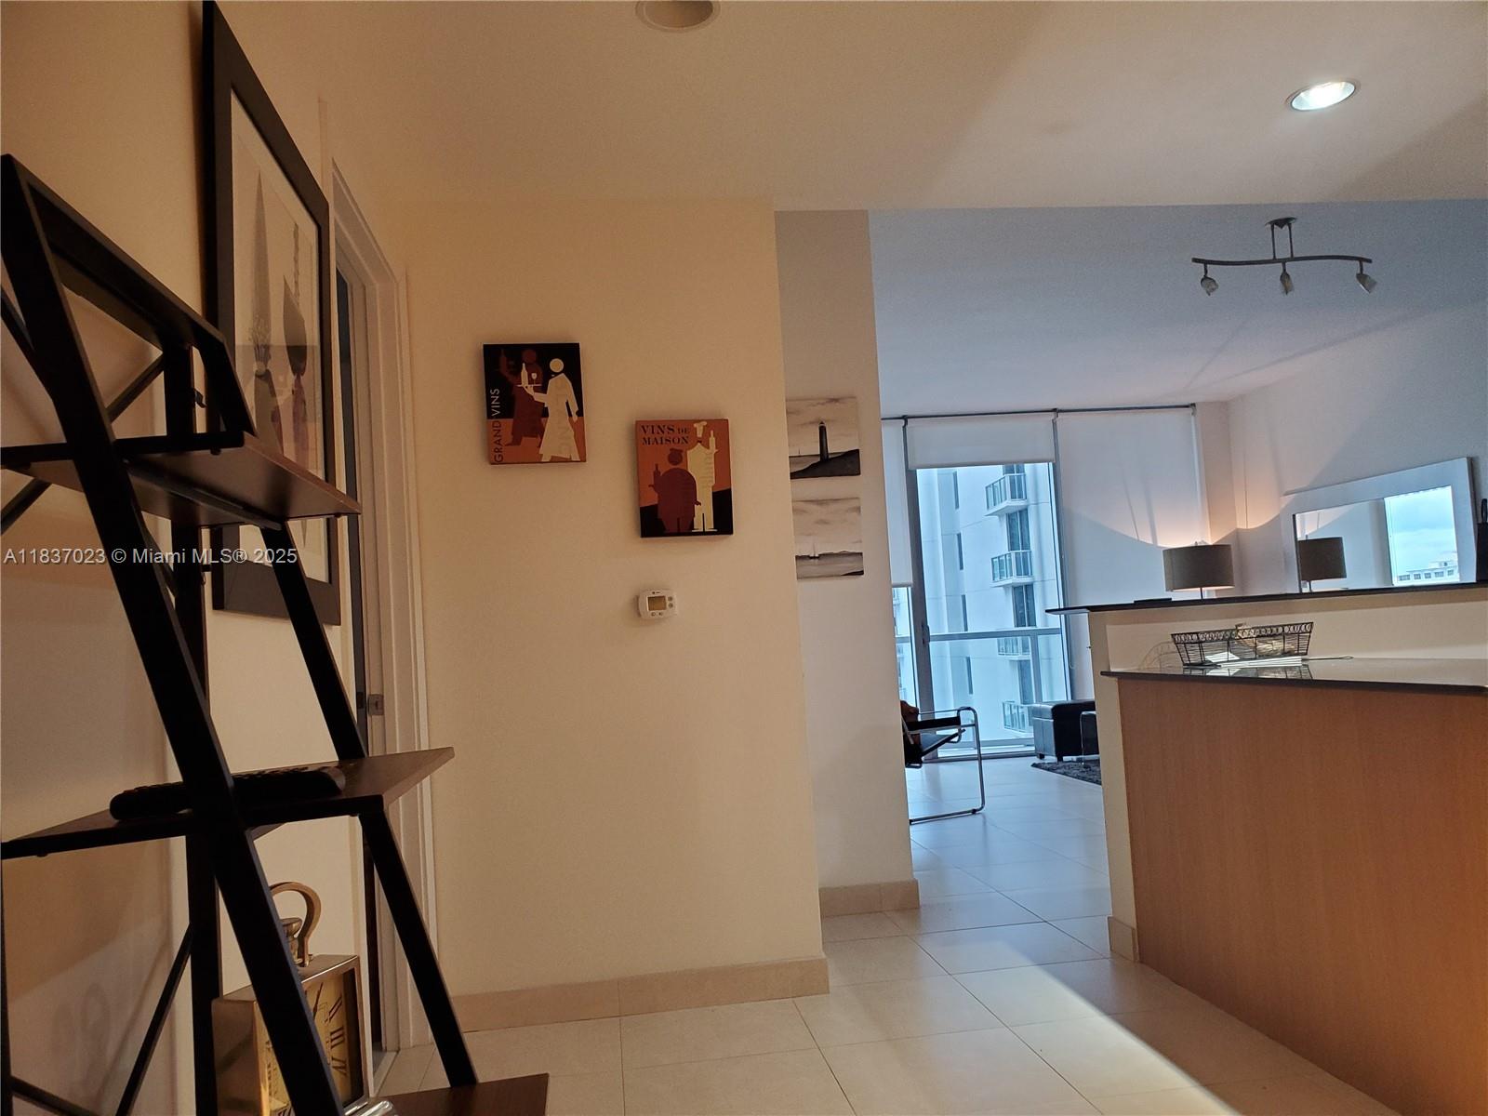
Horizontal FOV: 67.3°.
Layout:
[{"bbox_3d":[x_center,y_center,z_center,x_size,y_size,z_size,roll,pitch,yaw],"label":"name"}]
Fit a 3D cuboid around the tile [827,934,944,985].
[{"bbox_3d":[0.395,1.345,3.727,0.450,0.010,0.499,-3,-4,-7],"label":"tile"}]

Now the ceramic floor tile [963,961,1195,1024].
[{"bbox_3d":[0.912,1.245,3.207,0.500,0.010,0.492,-3,-4,-8],"label":"ceramic floor tile"}]

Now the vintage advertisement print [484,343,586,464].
[{"bbox_3d":[-0.635,-0.467,3.409,0.283,0.364,0.025,-3,-4,-7],"label":"vintage advertisement print"}]

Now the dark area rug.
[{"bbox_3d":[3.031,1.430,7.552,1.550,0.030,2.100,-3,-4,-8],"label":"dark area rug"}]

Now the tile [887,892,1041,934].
[{"bbox_3d":[0.789,1.325,4.166,0.500,0.010,0.492,-3,-4,-8],"label":"tile"}]

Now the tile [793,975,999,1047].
[{"bbox_3d":[0.414,1.269,3.141,0.500,0.010,0.492,-3,-4,-8],"label":"tile"}]

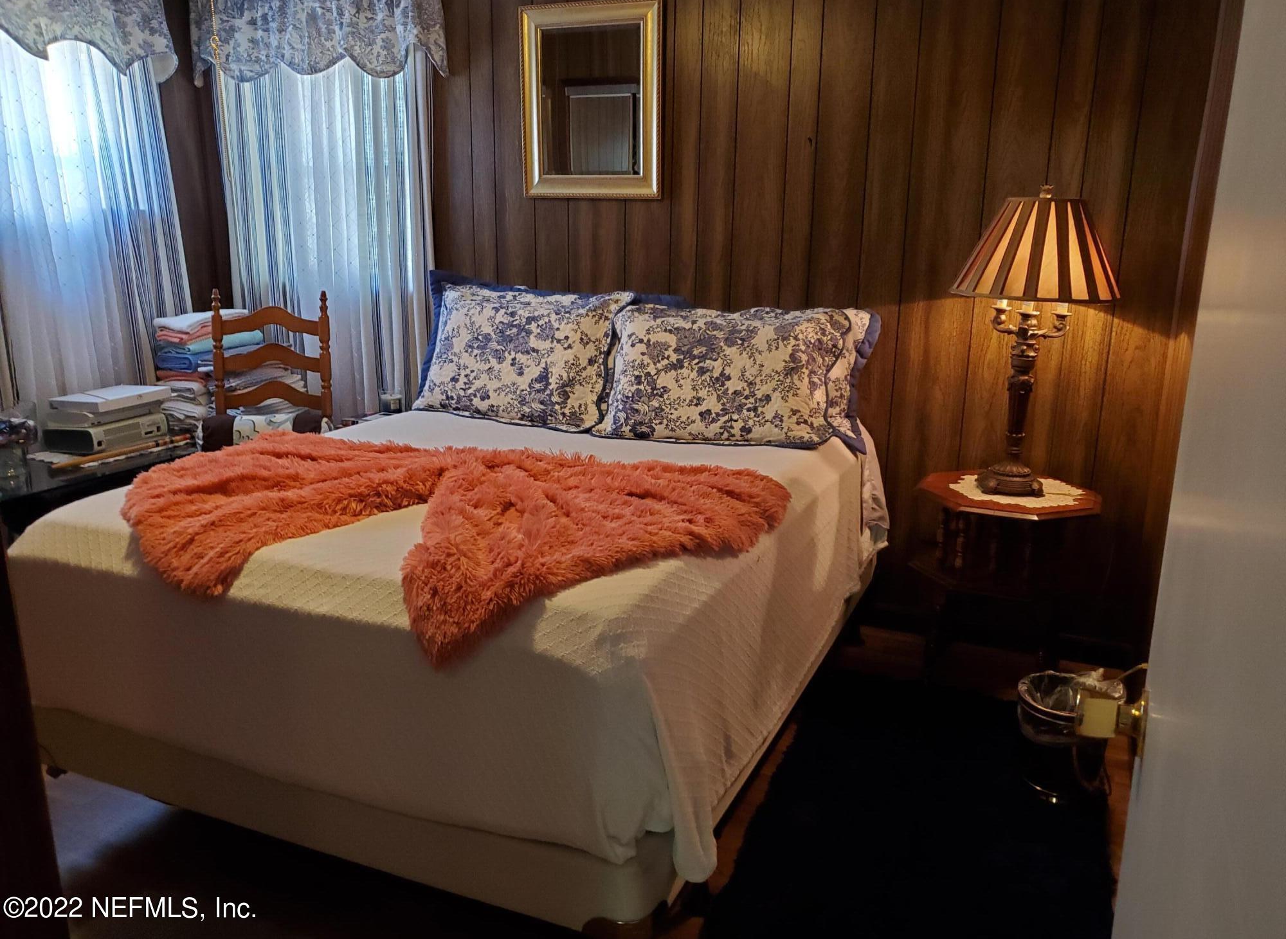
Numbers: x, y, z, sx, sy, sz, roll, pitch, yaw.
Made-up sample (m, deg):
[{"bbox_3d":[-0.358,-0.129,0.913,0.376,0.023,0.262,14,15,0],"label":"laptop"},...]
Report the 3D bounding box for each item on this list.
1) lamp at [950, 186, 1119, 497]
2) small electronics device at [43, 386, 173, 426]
[{"bbox_3d":[1.114,-0.361,2.807,0.455,0.887,0.455,6,14,23],"label":"lamp"},{"bbox_3d":[-1.749,-0.206,3.168,0.200,0.075,0.325,4,13,11],"label":"small electronics device"}]

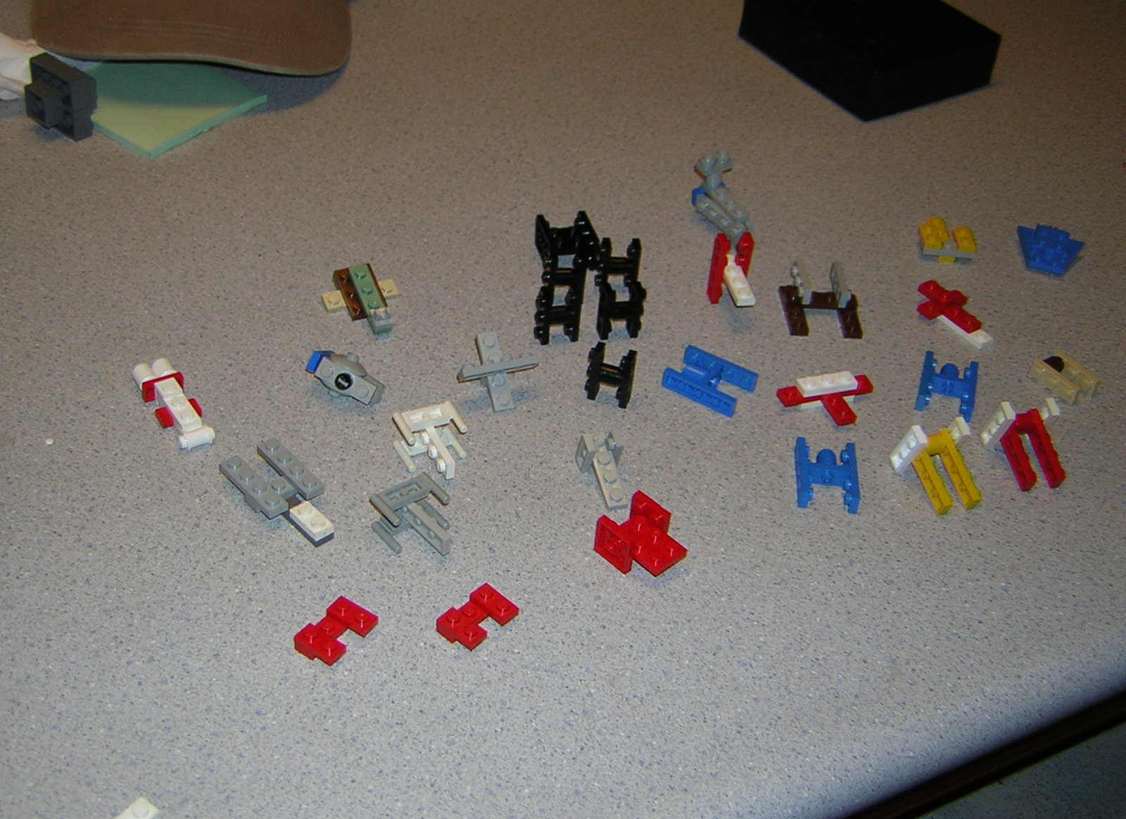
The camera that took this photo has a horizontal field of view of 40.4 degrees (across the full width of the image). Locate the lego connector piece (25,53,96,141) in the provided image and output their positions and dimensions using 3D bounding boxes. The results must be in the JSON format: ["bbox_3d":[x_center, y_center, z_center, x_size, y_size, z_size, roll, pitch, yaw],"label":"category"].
[{"bbox_3d":[-0.246,-0.151,0.744,0.032,0.032,0.024,31,46,26],"label":"lego connector piece"}]

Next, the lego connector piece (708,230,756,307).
[{"bbox_3d":[0.075,-0.056,0.665,0.014,0.032,0.032,-3,42,-11],"label":"lego connector piece"}]

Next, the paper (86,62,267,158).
[{"bbox_3d":[-0.204,-0.157,0.769,0.076,0.004,0.076,30,46,25],"label":"paper"}]

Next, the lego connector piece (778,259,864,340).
[{"bbox_3d":[0.114,-0.049,0.676,0.032,0.014,0.037,1,41,-6],"label":"lego connector piece"}]

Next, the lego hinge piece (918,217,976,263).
[{"bbox_3d":[0.183,-0.085,0.736,0.024,0.011,0.032,5,40,-2],"label":"lego hinge piece"}]

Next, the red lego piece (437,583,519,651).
[{"bbox_3d":[-0.029,0.072,0.525,0.016,0.008,0.024,33,47,28],"label":"red lego piece"}]

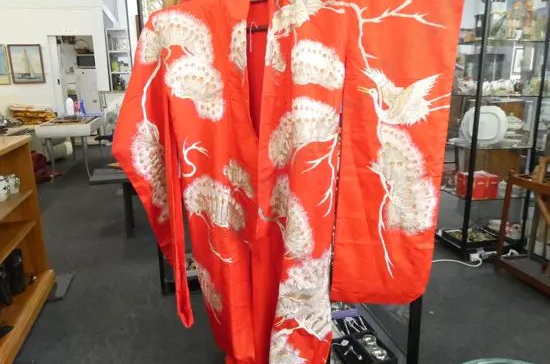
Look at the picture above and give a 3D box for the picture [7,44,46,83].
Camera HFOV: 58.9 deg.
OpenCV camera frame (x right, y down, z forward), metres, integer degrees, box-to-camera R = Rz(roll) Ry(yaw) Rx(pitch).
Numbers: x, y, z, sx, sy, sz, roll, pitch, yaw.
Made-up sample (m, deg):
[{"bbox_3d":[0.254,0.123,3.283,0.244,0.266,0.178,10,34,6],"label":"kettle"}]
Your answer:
[{"bbox_3d":[-4.356,-2.067,8.556,0.525,0.671,0.030,-4,14,-14],"label":"picture"}]

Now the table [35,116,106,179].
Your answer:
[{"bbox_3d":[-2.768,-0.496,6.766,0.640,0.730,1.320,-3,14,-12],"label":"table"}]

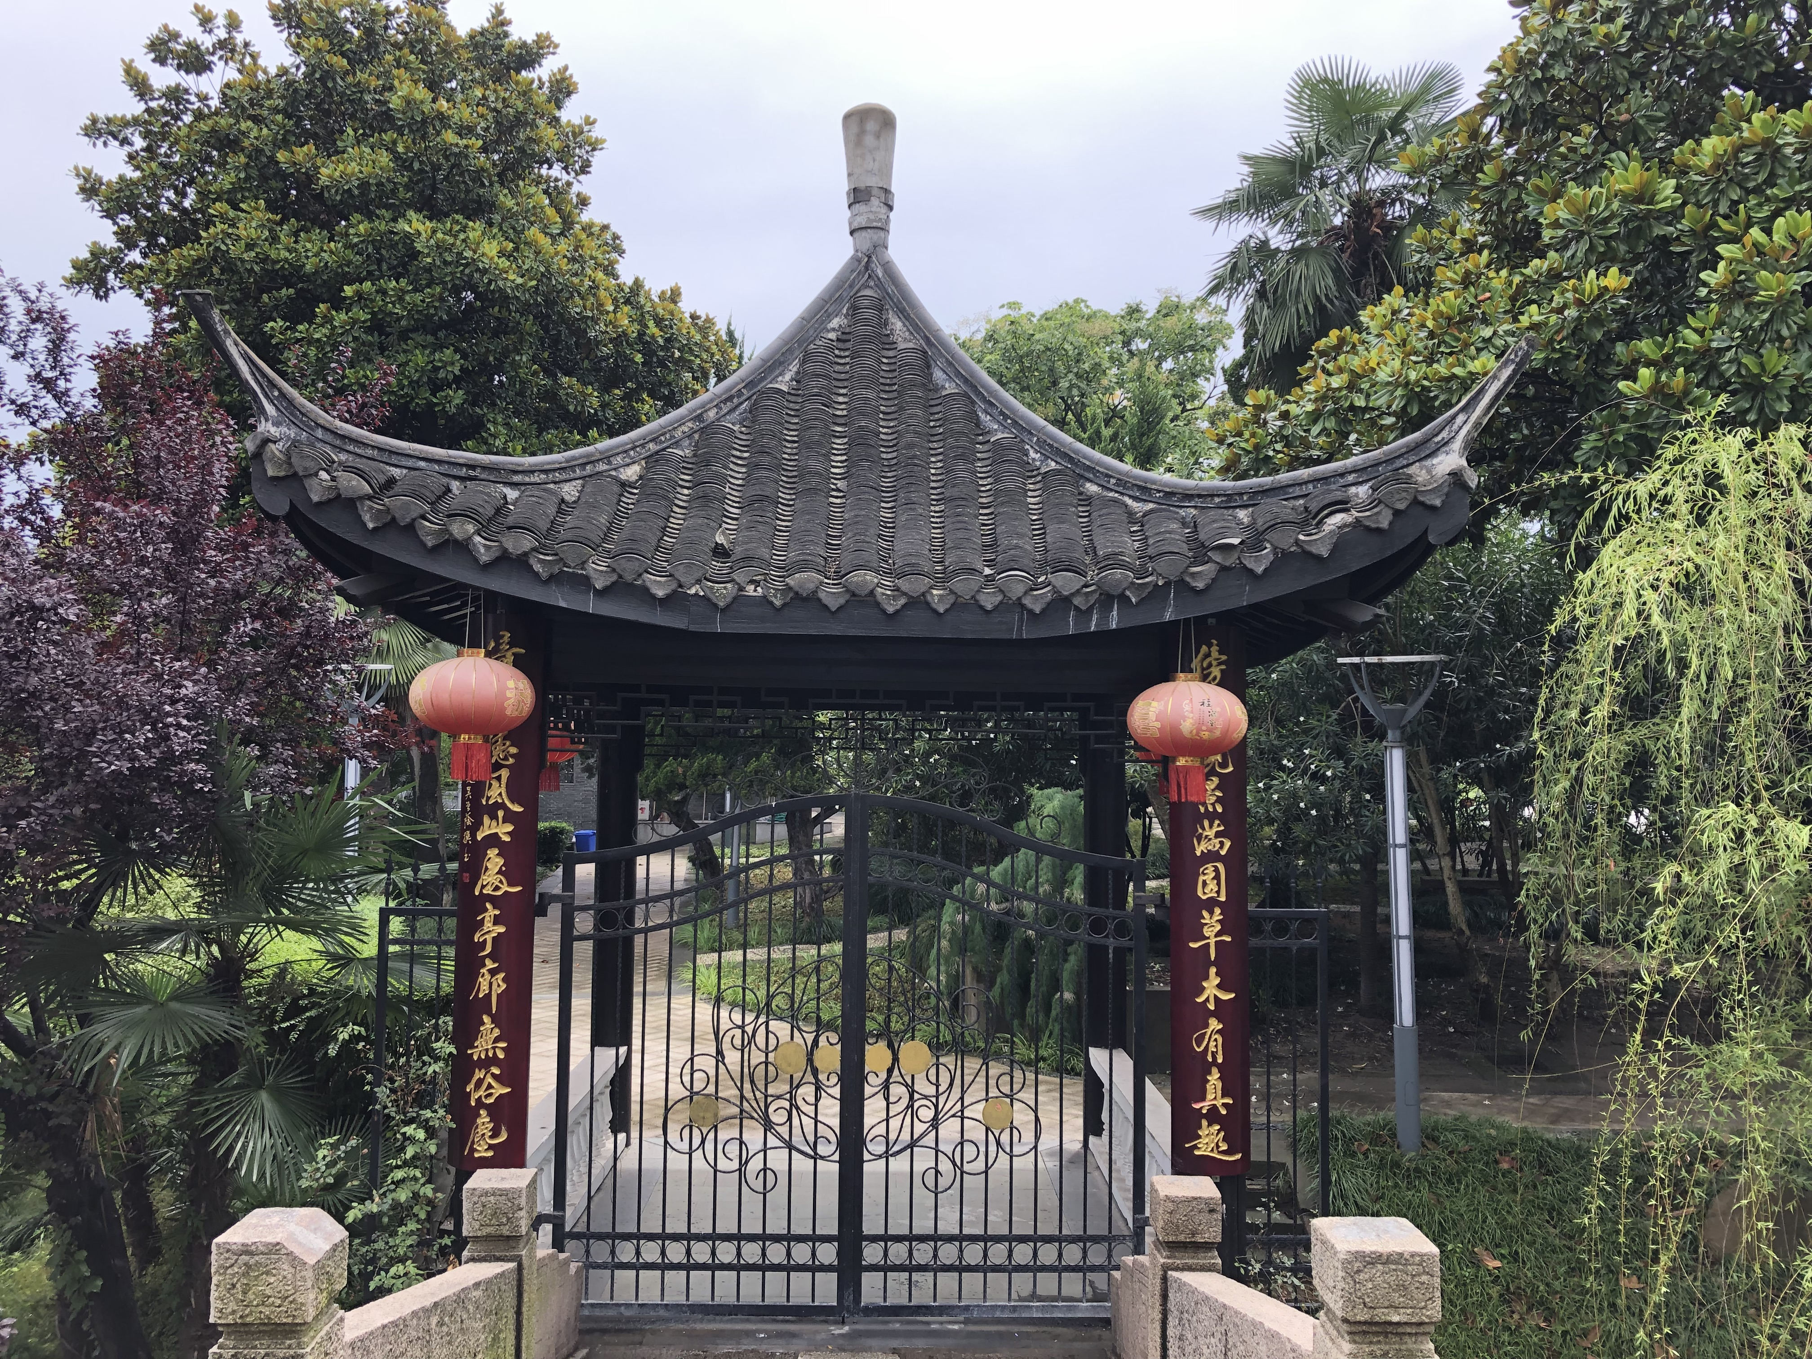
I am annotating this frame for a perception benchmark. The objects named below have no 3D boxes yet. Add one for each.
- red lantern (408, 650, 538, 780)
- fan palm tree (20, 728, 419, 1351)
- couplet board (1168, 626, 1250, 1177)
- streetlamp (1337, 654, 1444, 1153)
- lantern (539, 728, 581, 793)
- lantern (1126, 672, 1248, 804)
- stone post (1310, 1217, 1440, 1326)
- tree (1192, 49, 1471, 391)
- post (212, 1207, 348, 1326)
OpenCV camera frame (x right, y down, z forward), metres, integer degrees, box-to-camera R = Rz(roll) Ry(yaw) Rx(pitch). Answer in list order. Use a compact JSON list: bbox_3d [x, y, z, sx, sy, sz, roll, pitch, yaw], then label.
[{"bbox_3d":[-1.429,0.119,4.829,0.419,0.436,0.419,1,-4,-1],"label":"red lantern"},{"bbox_3d":[-2.657,1.430,5.679,1.574,2.369,1.550,1,-4,-1],"label":"fan palm tree"},{"bbox_3d":[1.094,0.784,5.280,0.284,1.959,0.110,1,-4,-1],"label":"couplet board"},{"bbox_3d":[2.957,1.329,8.784,0.646,2.947,0.646,1,-4,-1],"label":"streetlamp"},{"bbox_3d":[-2.112,0.450,8.705,0.410,0.436,0.410,1,-4,-1],"label":"lantern"},{"bbox_3d":[0.958,0.199,4.984,0.410,0.443,0.410,1,-4,-1],"label":"lantern"},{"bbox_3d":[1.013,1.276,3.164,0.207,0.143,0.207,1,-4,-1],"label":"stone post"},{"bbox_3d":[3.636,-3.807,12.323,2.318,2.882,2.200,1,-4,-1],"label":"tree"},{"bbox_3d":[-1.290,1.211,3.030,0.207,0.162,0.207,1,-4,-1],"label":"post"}]

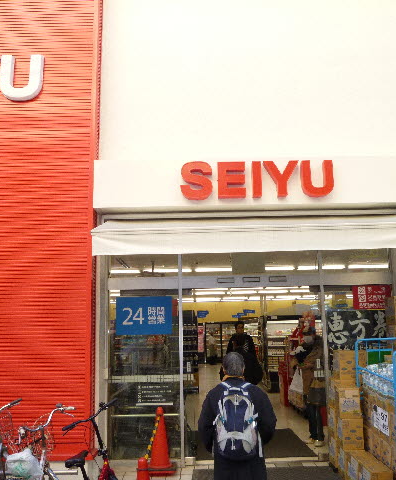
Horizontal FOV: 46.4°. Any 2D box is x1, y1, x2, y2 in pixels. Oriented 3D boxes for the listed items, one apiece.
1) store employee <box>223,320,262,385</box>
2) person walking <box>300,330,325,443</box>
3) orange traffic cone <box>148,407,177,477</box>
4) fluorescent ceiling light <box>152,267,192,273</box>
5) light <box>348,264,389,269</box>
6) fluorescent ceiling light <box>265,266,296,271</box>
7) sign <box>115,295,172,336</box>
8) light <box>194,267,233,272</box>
[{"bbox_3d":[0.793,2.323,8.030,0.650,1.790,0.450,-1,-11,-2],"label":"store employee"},{"bbox_3d":[1.595,2.045,6.510,0.480,1.590,0.480,6,-13,-32],"label":"person walking"},{"bbox_3d":[-0.429,2.380,5.541,0.350,0.720,0.350,-1,-11,-2],"label":"orange traffic cone"},{"bbox_3d":[-0.731,0.760,11.257,1.220,0.100,0.160,-1,-11,-2],"label":"fluorescent ceiling light"},{"bbox_3d":[4.314,0.663,11.427,1.220,0.100,0.160,-1,-11,-2],"label":"light"},{"bbox_3d":[1.804,0.707,11.344,1.220,0.100,0.160,-1,-11,-2],"label":"fluorescent ceiling light"},{"bbox_3d":[-0.723,1.030,6.250,0.752,0.518,0.030,-1,-11,-2],"label":"sign"},{"bbox_3d":[0.526,0.733,11.300,1.220,0.100,0.160,-1,-11,-2],"label":"light"}]

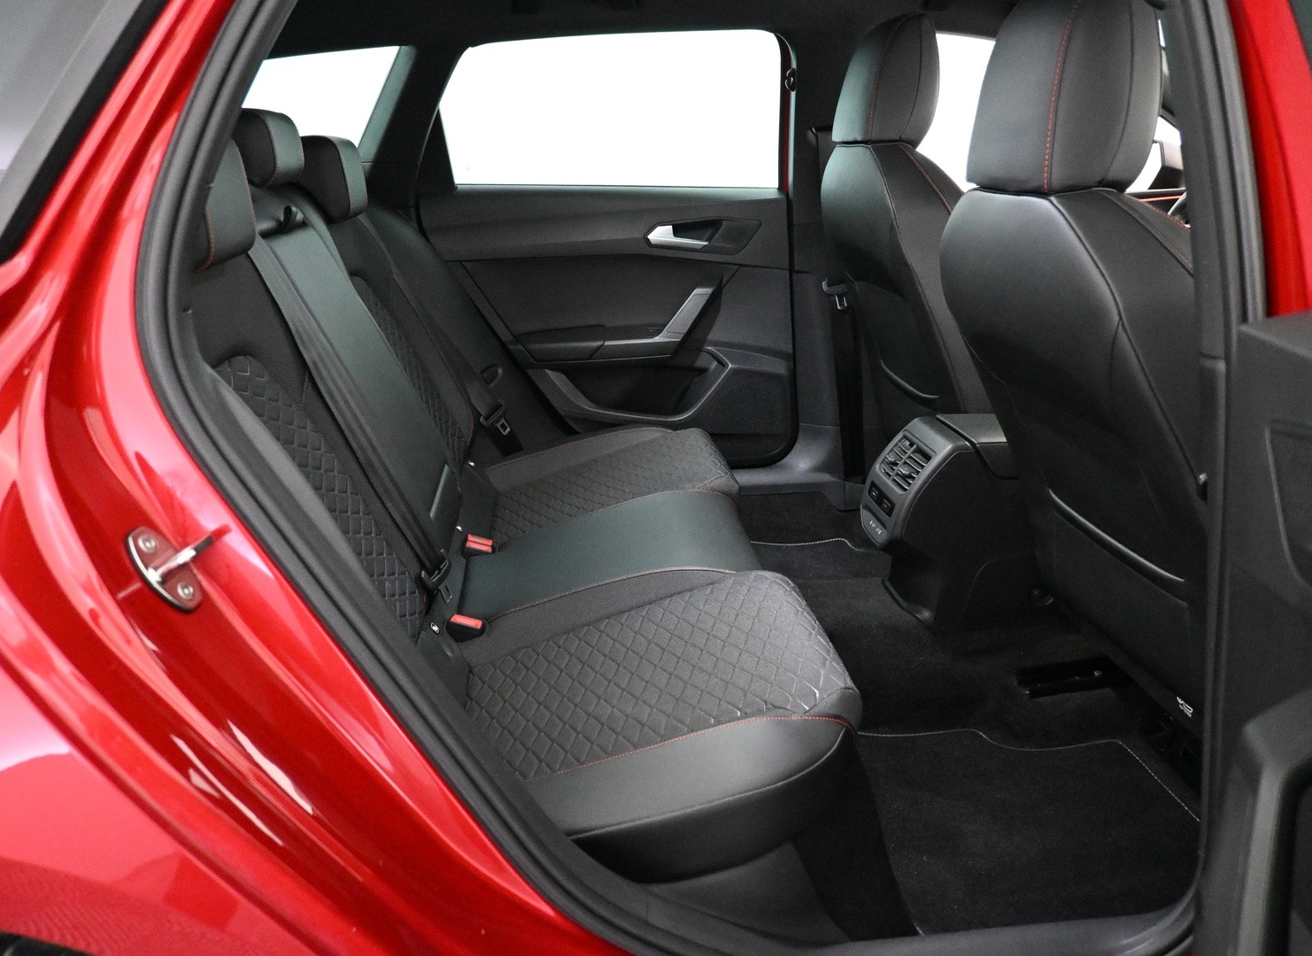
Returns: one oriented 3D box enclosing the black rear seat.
[{"bbox_3d":[-0.198,-0.110,1.436,0.790,0.830,1.280,-2,21,-5],"label":"black rear seat"}]

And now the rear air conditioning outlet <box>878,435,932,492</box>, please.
[{"bbox_3d":[0.398,-0.026,1.532,0.030,0.068,0.100,31,14,-16],"label":"rear air conditioning outlet"}]

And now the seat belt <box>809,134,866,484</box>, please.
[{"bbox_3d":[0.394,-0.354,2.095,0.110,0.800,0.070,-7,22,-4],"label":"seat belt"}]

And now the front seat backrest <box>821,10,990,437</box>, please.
[{"bbox_3d":[0.499,-0.413,1.789,0.260,0.850,0.500,-15,21,0],"label":"front seat backrest"}]

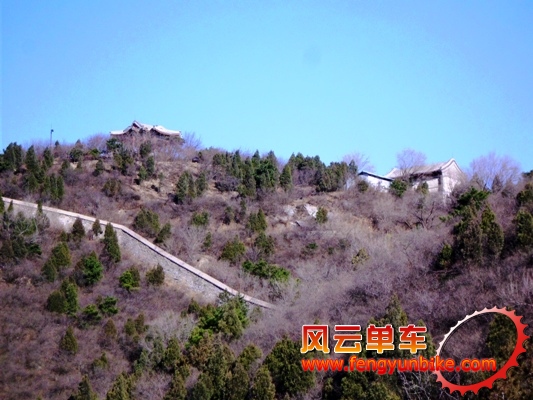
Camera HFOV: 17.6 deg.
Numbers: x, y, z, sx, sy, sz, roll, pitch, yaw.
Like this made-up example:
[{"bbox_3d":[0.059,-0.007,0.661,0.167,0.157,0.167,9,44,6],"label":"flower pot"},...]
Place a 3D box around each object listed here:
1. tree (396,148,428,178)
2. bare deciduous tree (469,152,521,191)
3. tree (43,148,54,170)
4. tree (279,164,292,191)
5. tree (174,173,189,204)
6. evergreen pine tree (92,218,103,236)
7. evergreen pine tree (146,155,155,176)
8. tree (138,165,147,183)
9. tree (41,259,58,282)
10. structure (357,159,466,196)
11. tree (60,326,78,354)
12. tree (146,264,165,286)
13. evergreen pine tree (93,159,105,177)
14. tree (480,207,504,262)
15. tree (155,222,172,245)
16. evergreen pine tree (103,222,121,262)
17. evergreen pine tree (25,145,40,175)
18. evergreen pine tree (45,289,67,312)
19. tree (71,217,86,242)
[{"bbox_3d":[23.622,-5.376,281.000,4.887,6.028,4.741,0,-11,0],"label":"tree"},{"bbox_3d":[35.950,-4.490,272.000,8.200,6.070,7.380,0,-9,0],"label":"bare deciduous tree"},{"bbox_3d":[-35.893,-6.833,284.000,1.976,3.952,1.916,0,-11,0],"label":"tree"},{"bbox_3d":[2.985,-3.535,271.000,2.200,4.085,2.134,0,-11,0],"label":"tree"},{"bbox_3d":[-12.710,-1.720,258.000,2.090,4.850,2.090,0,-9,0],"label":"tree"},{"bbox_3d":[-24.102,3.922,246.000,1.426,2.567,1.383,0,-11,0],"label":"evergreen pine tree"},{"bbox_3d":[-18.490,-5.340,275.000,1.280,3.230,1.280,0,-9,0],"label":"evergreen pine tree"},{"bbox_3d":[-19.410,-4.150,270.000,1.250,2.850,1.250,0,-9,0],"label":"tree"},{"bbox_3d":[-27.300,8.870,217.000,2.260,3.060,2.260,0,-9,0],"label":"tree"},{"bbox_3d":[23.622,-3.665,281.000,12.500,6.300,11.500,-10,-15,44],"label":"structure"},{"bbox_3d":[-22.270,15.880,195.000,2.030,3.200,2.030,0,-9,0],"label":"tree"},{"bbox_3d":[-14.672,9.980,228.000,2.379,2.908,2.308,0,-11,0],"label":"tree"},{"bbox_3d":[-26.780,-5.180,275.000,1.910,2.910,1.910,0,-9,0],"label":"evergreen pine tree"},{"bbox_3d":[28.170,4.180,215.000,2.990,6.810,2.990,0,-9,0],"label":"tree"},{"bbox_3d":[-14.570,4.739,244.000,2.546,3.112,2.470,0,-11,0],"label":"tree"},{"bbox_3d":[-20.490,5.620,228.000,2.380,5.350,2.380,0,-9,0],"label":"evergreen pine tree"},{"bbox_3d":[-38.120,-6.598,281.000,2.607,4.887,2.528,0,-11,0],"label":"evergreen pine tree"},{"bbox_3d":[-25.320,12.120,208.000,2.410,2.930,2.410,0,-9,0],"label":"evergreen pine tree"},{"bbox_3d":[-26.594,4.173,244.000,2.263,3.678,2.195,0,-11,0],"label":"tree"}]

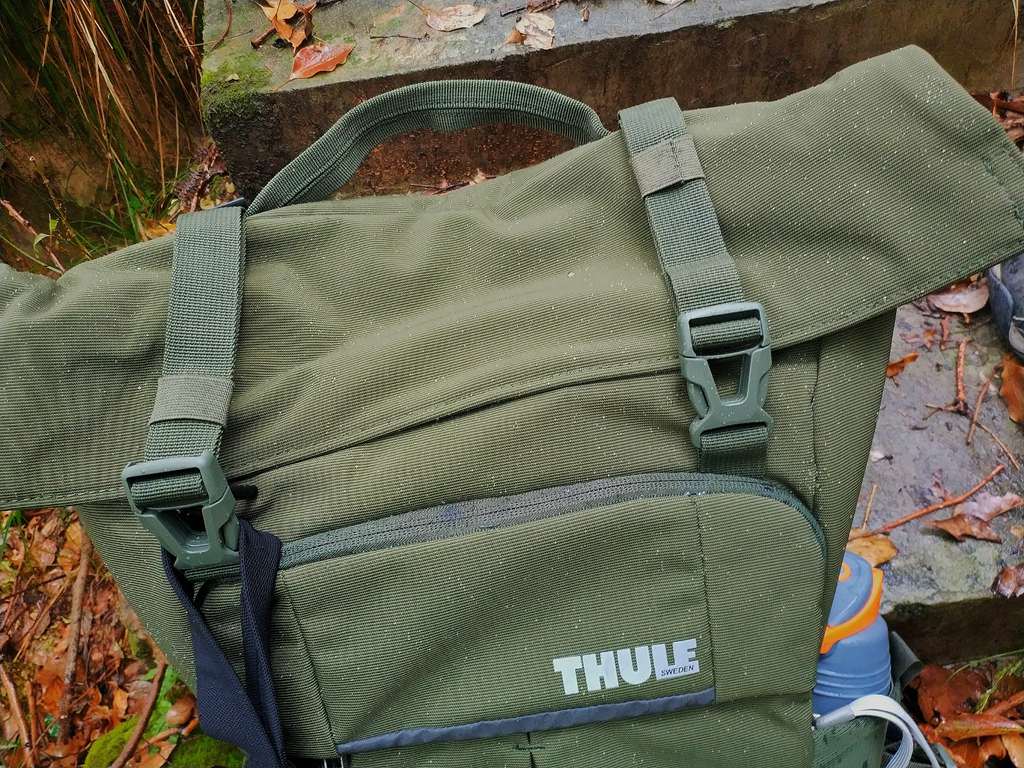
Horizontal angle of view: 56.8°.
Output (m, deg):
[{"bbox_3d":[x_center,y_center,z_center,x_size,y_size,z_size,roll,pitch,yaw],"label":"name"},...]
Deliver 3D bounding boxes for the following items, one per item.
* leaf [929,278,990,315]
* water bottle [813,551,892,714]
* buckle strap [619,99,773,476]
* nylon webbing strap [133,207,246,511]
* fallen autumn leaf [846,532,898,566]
[{"bbox_3d":[0.368,-0.077,0.775,0.053,0.012,0.038,1,51,9],"label":"leaf"},{"bbox_3d":[0.206,0.200,0.590,0.062,0.200,0.062,-5,14,0],"label":"water bottle"},{"bbox_3d":[0.071,-0.040,0.374,0.036,0.030,0.158,-10,80,-2],"label":"buckle strap"},{"bbox_3d":[-0.124,-0.014,0.370,0.031,0.026,0.122,2,78,1],"label":"nylon webbing strap"},{"bbox_3d":[0.242,0.110,0.640,0.043,0.008,0.030,7,52,14],"label":"fallen autumn leaf"}]

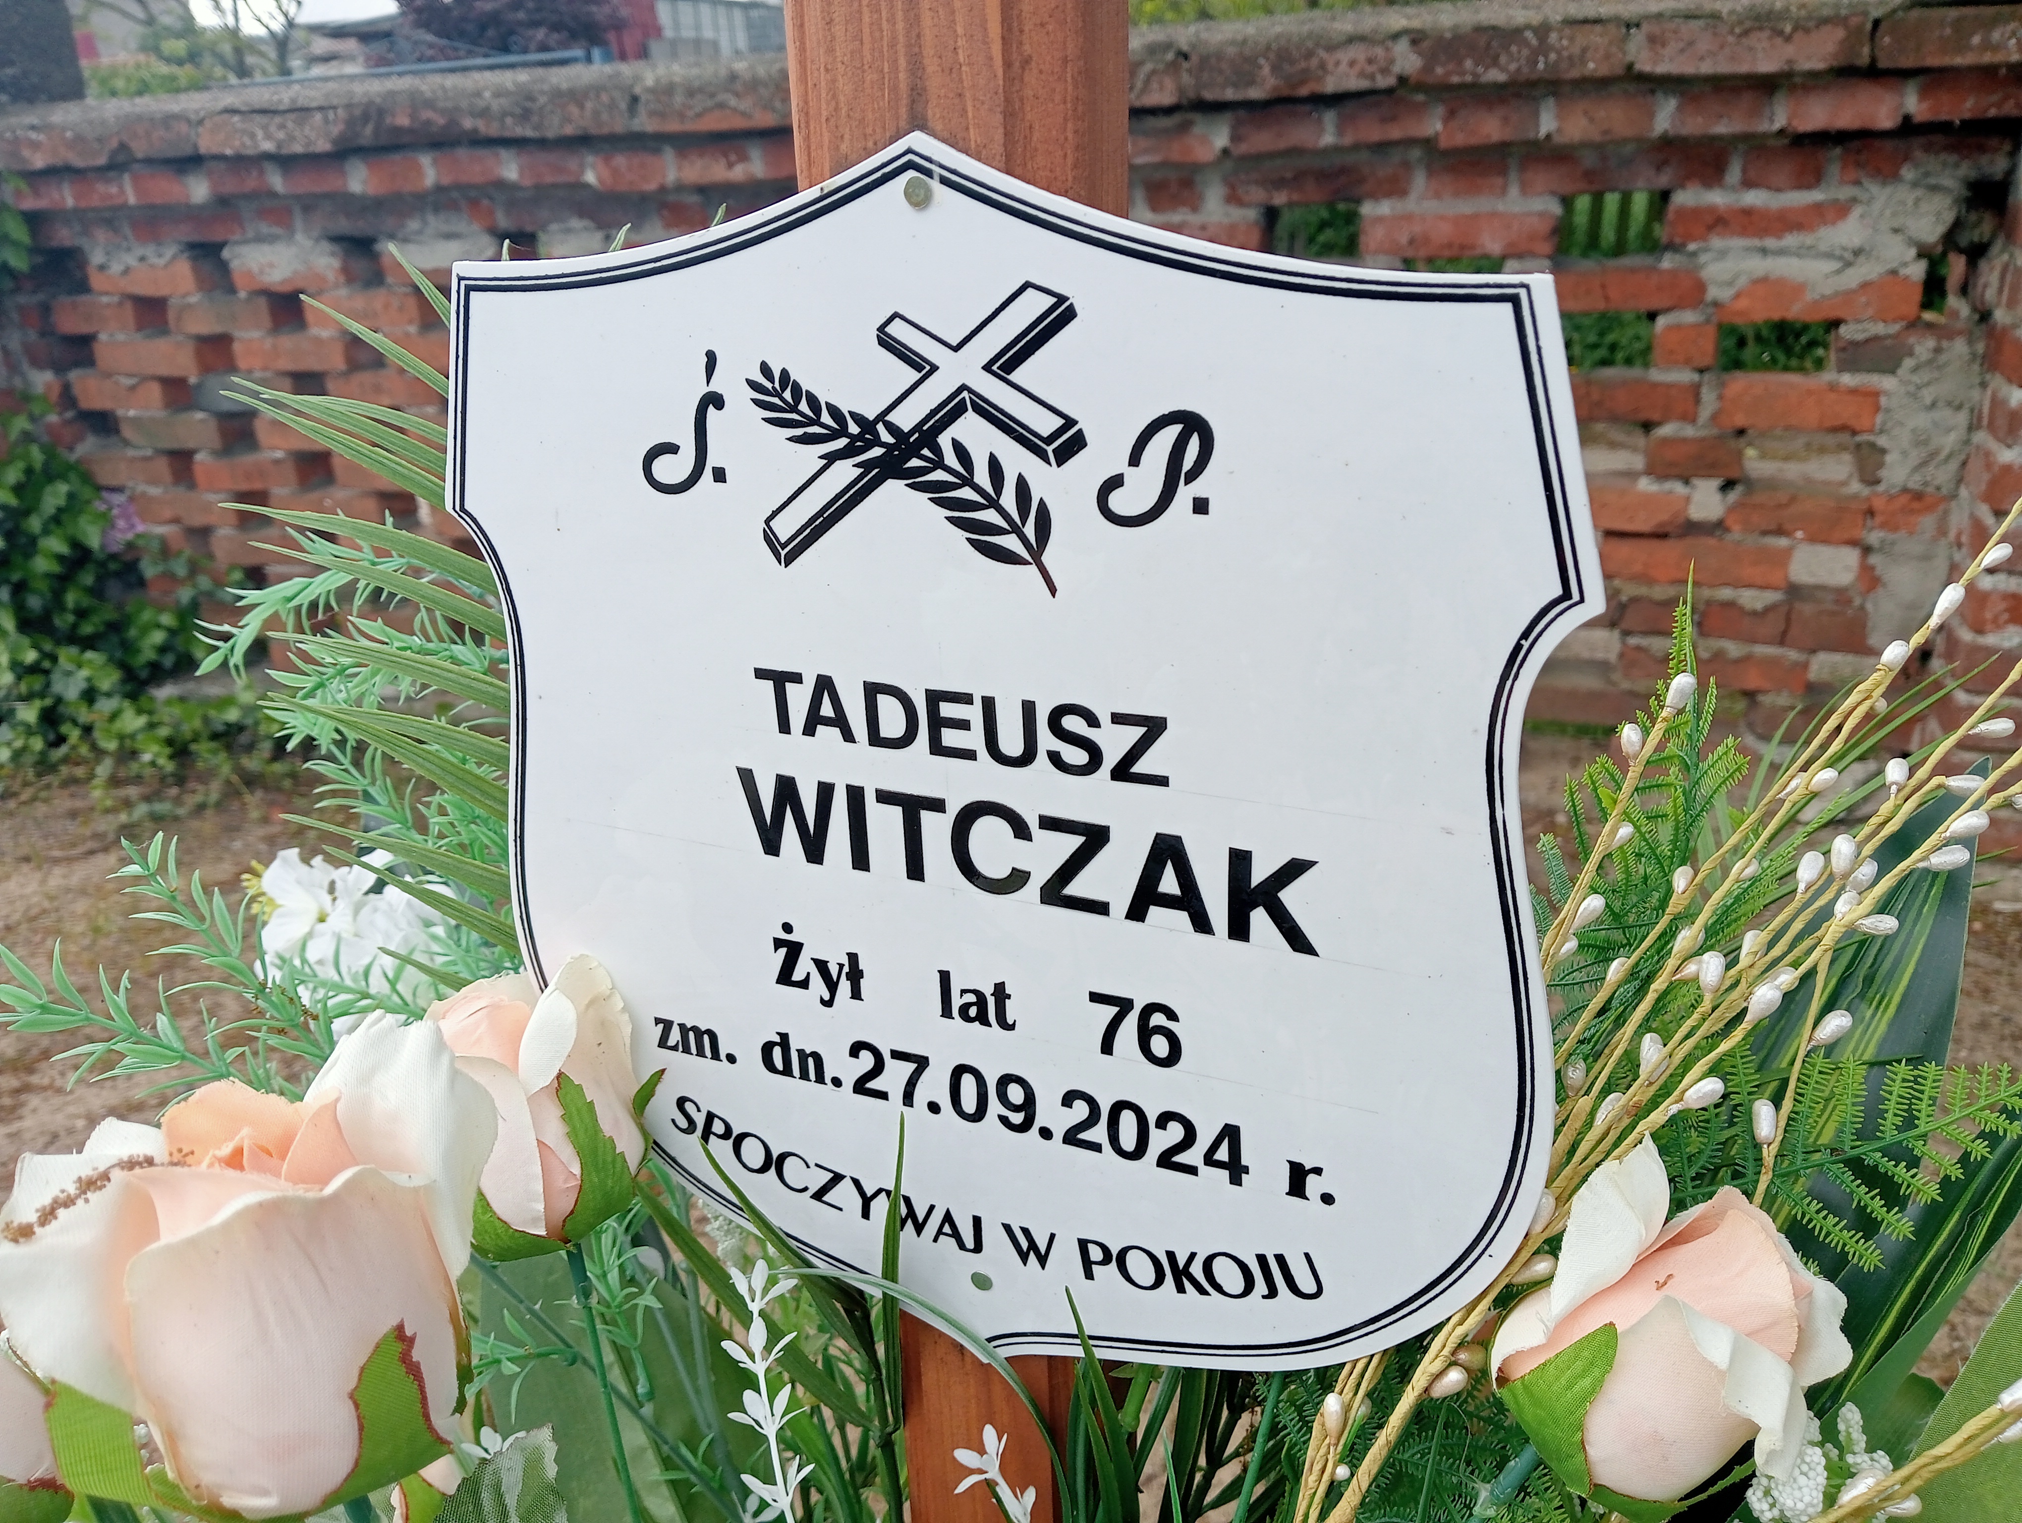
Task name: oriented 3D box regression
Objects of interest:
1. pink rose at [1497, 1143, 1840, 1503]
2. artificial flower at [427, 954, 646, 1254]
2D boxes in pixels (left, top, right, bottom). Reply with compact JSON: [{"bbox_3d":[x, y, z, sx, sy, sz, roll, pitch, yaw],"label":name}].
[{"bbox_3d":[0.147,0.126,0.365,0.076,0.072,0.070,21,23,26],"label":"pink rose"},{"bbox_3d":[-0.115,0.084,0.400,0.056,0.069,0.054,-9,22,-18],"label":"artificial flower"}]

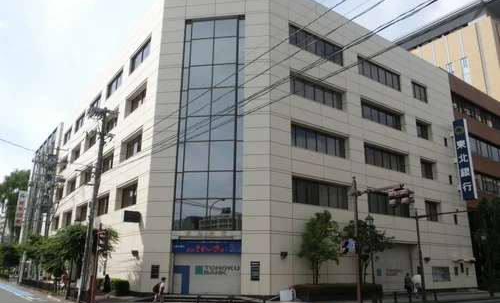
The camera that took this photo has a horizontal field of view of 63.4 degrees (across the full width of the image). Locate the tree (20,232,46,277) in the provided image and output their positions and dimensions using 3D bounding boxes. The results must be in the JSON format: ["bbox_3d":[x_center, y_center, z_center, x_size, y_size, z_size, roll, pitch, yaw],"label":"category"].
[{"bbox_3d":[-22.366,11.412,42.410,2.700,5.400,2.700,9,-18,-27],"label":"tree"}]

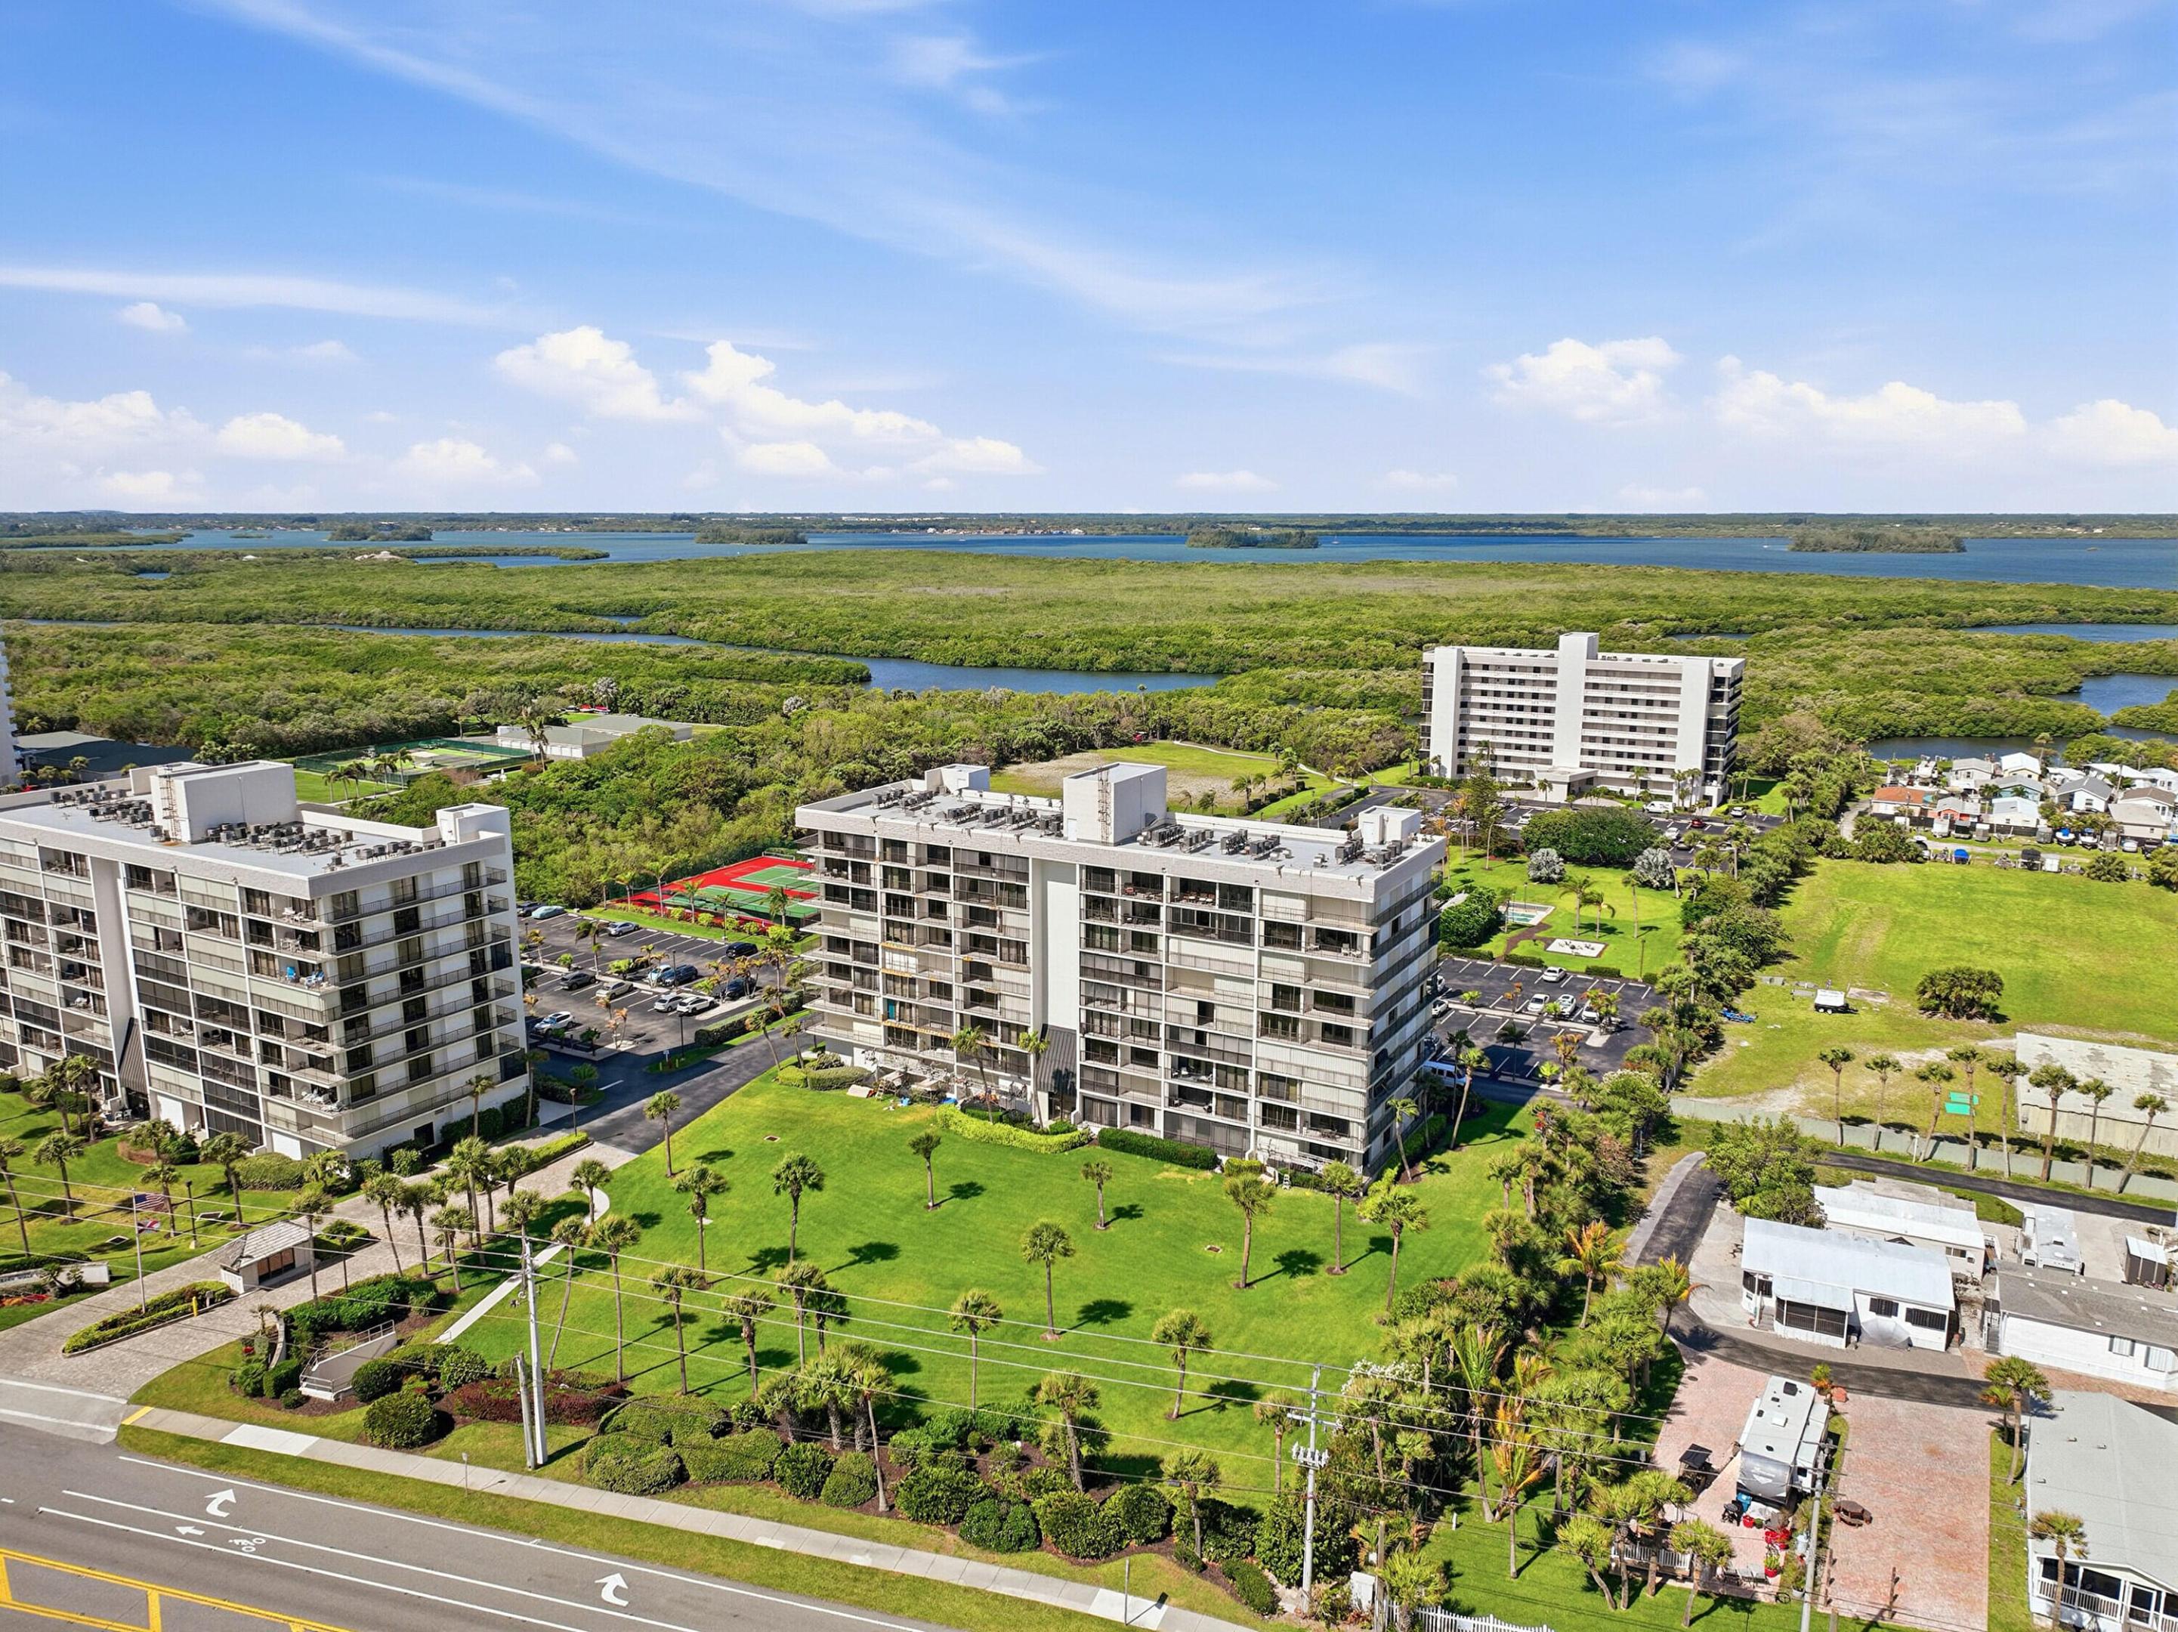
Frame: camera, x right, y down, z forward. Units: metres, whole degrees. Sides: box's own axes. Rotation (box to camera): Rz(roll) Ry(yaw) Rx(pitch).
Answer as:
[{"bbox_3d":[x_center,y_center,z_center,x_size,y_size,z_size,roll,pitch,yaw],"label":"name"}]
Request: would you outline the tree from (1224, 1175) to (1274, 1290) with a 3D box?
[{"bbox_3d":[11.129,29.029,105.232,3.300,8.350,3.100,0,11,0],"label":"tree"}]

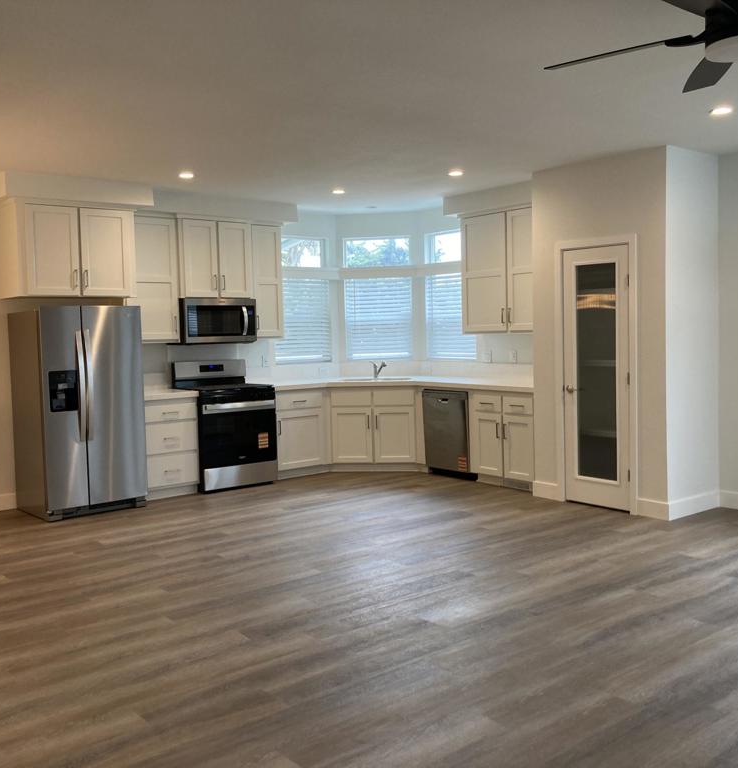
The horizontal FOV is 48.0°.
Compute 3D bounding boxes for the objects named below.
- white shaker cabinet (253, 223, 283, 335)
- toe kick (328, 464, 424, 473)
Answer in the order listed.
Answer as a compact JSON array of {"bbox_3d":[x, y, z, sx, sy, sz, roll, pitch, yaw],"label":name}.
[{"bbox_3d":[-1.096,-1.013,8.317,0.320,1.115,0.340,-4,4,-38],"label":"white shaker cabinet"},{"bbox_3d":[0.053,0.858,8.465,0.950,0.093,0.025,-1,3,4],"label":"toe kick"}]

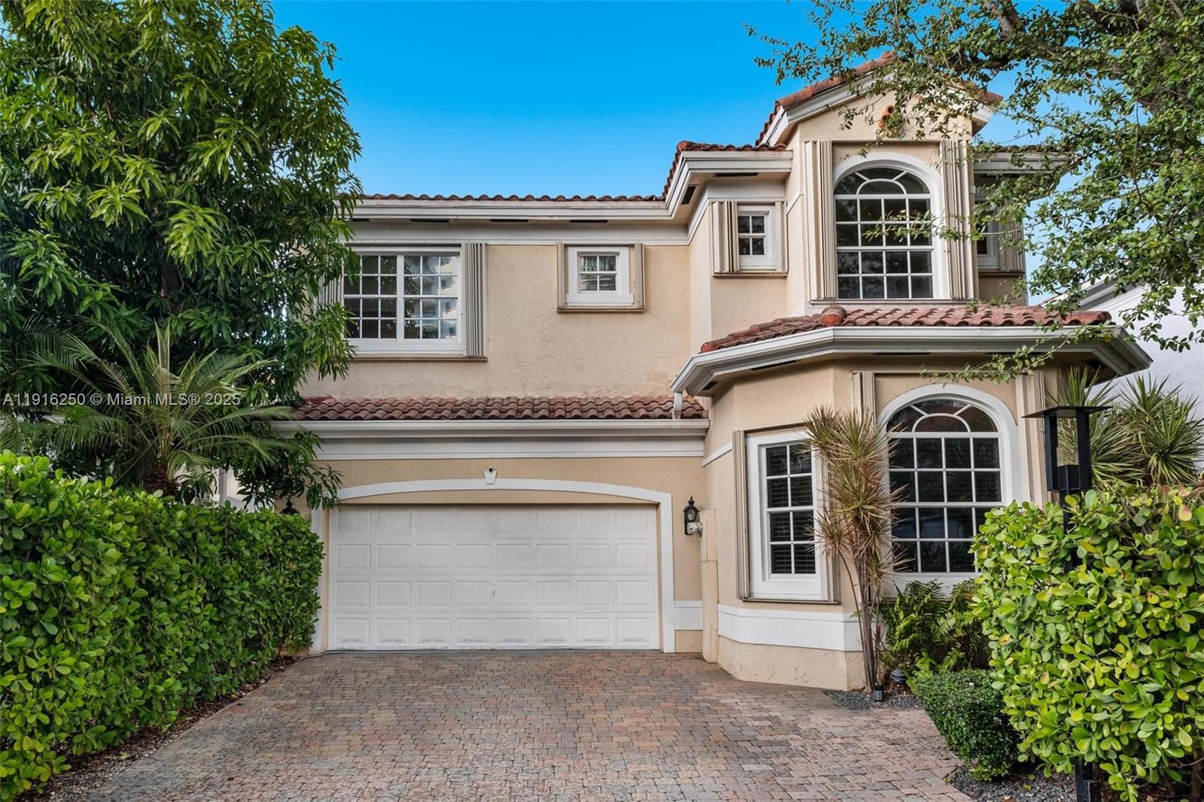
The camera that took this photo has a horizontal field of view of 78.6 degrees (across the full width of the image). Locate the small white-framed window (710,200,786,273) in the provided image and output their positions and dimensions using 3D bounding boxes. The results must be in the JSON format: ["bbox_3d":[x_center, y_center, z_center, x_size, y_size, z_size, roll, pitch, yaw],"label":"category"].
[{"bbox_3d":[2.032,-2.257,10.150,1.030,1.050,0.170,0,-5,-3],"label":"small white-framed window"}]

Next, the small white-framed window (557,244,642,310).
[{"bbox_3d":[-0.022,-1.942,11.600,1.360,1.090,0.160,0,-5,-3],"label":"small white-framed window"}]

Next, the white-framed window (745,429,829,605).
[{"bbox_3d":[2.102,1.296,8.450,1.030,1.900,0.150,-5,-7,41],"label":"white-framed window"}]

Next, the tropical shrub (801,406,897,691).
[{"bbox_3d":[2.588,1.525,7.650,0.950,2.930,0.850,-1,-5,0],"label":"tropical shrub"}]

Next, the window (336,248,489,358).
[{"bbox_3d":[-3.074,-1.605,11.900,2.360,1.800,0.170,-1,-5,0],"label":"window"}]

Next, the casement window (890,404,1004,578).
[{"bbox_3d":[3.763,0.941,8.050,1.220,1.890,0.120,-1,-5,0],"label":"casement window"}]

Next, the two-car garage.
[{"bbox_3d":[-1.588,2.581,10.800,4.850,2.130,0.120,-1,-5,0],"label":"two-car garage"}]

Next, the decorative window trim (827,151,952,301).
[{"bbox_3d":[3.704,-2.234,9.450,1.530,1.900,0.170,0,-5,-3],"label":"decorative window trim"}]

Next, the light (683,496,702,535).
[{"bbox_3d":[1.274,1.628,10.400,0.240,0.540,0.260,0,-5,-3],"label":"light"}]

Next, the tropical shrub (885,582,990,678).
[{"bbox_3d":[3.374,2.346,7.400,1.100,1.050,0.900,0,-5,-3],"label":"tropical shrub"}]

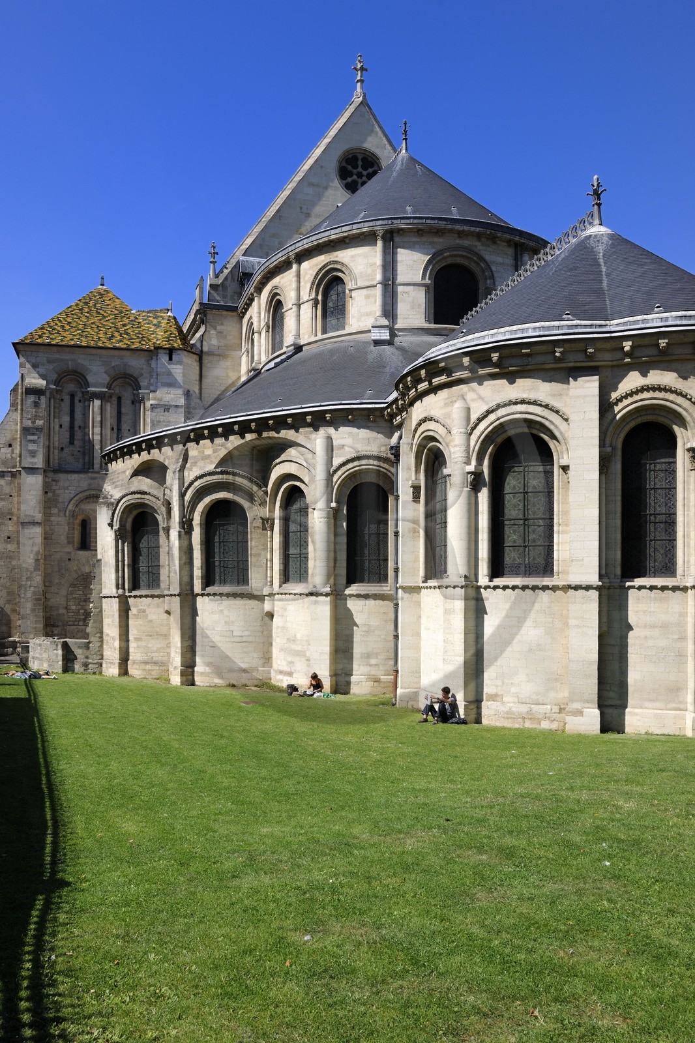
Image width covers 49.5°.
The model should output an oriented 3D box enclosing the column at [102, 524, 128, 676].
[{"bbox_3d":[-9.031,3.091,29.300,0.950,5.780,0.750,0,0,35],"label":"column"}]

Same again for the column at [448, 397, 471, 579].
[{"bbox_3d":[2.608,-0.781,17.600,0.520,4.250,0.480,0,0,0],"label":"column"}]

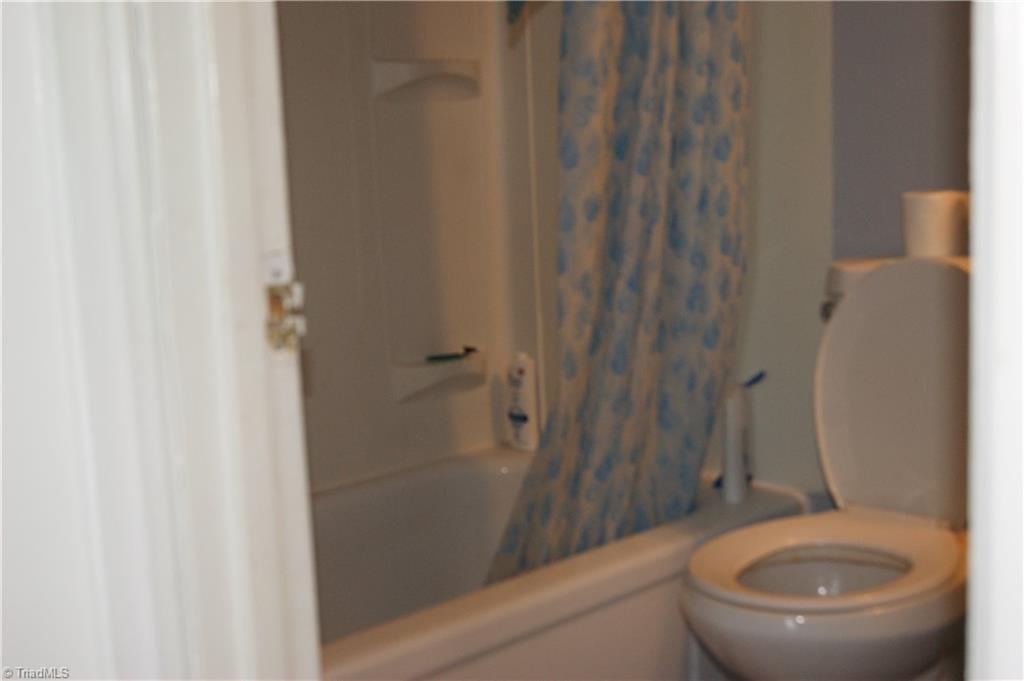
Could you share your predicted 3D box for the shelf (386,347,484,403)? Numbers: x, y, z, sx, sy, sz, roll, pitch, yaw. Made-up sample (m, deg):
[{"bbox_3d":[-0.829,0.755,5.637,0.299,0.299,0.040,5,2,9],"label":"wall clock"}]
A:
[{"bbox_3d":[-0.121,0.068,2.888,0.248,0.077,0.089,-11,12,-44],"label":"shelf"}]

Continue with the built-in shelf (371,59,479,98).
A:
[{"bbox_3d":[-0.144,-0.498,2.802,0.248,0.075,0.089,-11,12,-44],"label":"built-in shelf"}]

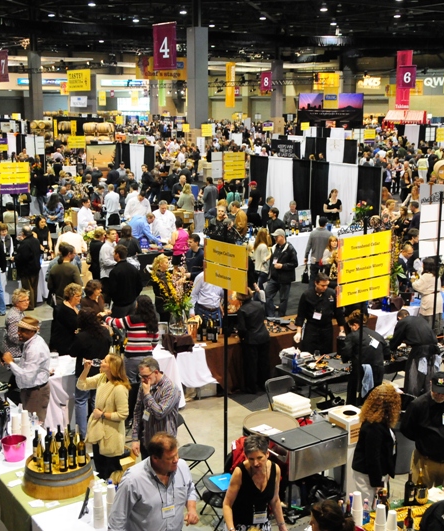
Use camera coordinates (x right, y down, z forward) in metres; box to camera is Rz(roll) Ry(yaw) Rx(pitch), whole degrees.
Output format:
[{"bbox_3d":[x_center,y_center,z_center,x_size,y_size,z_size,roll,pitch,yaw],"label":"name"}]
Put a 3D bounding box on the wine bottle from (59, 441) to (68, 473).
[{"bbox_3d":[-1.447,1.727,7.264,0.077,0.298,0.077,-3,12,-12],"label":"wine bottle"}]

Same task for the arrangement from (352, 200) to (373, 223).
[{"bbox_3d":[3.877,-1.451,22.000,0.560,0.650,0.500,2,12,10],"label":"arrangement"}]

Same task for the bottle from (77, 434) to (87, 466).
[{"bbox_3d":[-1.261,1.657,7.185,0.075,0.300,0.075,-2,12,-11],"label":"bottle"}]

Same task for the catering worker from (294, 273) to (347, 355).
[{"bbox_3d":[1.426,1.018,11.564,0.700,1.760,0.420,0,12,2],"label":"catering worker"}]

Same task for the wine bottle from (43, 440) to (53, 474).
[{"bbox_3d":[-1.544,1.690,7.079,0.076,0.310,0.076,0,12,0],"label":"wine bottle"}]

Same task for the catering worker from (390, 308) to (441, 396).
[{"bbox_3d":[2.629,1.329,10.966,0.550,1.400,0.750,-8,14,-32],"label":"catering worker"}]

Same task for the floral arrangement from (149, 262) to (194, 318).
[{"bbox_3d":[-0.732,0.380,11.582,0.600,0.820,0.500,-1,12,-4],"label":"floral arrangement"}]

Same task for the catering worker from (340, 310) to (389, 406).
[{"bbox_3d":[1.841,1.384,10.466,0.600,1.500,0.650,-6,13,-24],"label":"catering worker"}]

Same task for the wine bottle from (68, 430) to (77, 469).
[{"bbox_3d":[-1.346,1.665,7.172,0.076,0.320,0.076,0,12,0],"label":"wine bottle"}]

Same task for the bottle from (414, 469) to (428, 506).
[{"bbox_3d":[1.713,1.878,6.800,0.083,0.315,0.083,0,12,0],"label":"bottle"}]

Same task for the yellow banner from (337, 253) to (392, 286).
[{"bbox_3d":[1.578,0.030,8.803,0.860,0.250,0.030,-9,15,-38],"label":"yellow banner"}]

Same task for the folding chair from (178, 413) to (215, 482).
[{"bbox_3d":[-0.328,2.069,8.689,0.470,0.780,0.460,5,13,24],"label":"folding chair"}]

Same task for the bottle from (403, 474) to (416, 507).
[{"bbox_3d":[1.606,1.885,6.791,0.080,0.305,0.080,0,12,0],"label":"bottle"}]

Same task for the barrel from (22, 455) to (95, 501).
[{"bbox_3d":[-1.521,1.921,7.458,0.670,0.230,0.670,0,12,0],"label":"barrel"}]

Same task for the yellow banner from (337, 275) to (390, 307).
[{"bbox_3d":[1.644,0.281,9.261,0.870,0.265,0.020,-9,15,-36],"label":"yellow banner"}]

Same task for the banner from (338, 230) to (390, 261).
[{"bbox_3d":[1.579,-0.218,8.753,0.860,0.250,0.030,-9,15,-38],"label":"banner"}]

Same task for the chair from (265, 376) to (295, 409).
[{"bbox_3d":[0.865,1.828,9.947,0.460,0.780,0.480,-9,15,-37],"label":"chair"}]

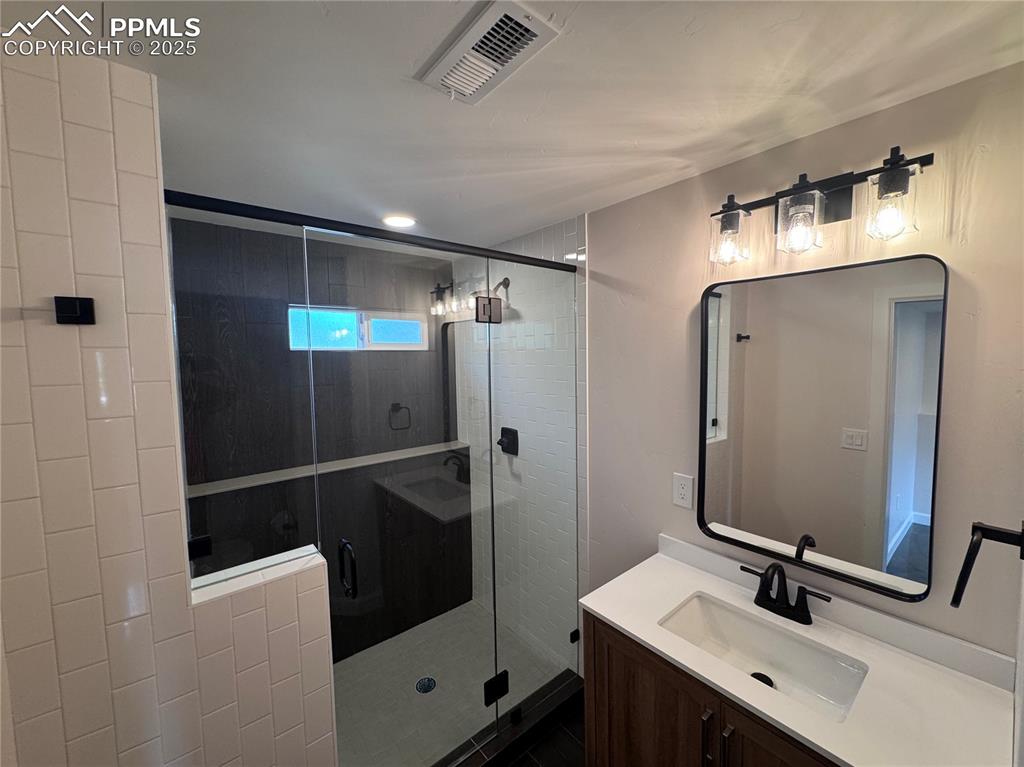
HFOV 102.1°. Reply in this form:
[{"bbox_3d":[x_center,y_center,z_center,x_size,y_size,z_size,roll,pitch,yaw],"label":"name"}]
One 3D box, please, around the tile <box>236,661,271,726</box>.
[{"bbox_3d":[-0.691,0.832,1.111,0.075,0.152,0.009,-4,5,-39],"label":"tile"}]

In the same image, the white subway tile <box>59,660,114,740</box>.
[{"bbox_3d":[-0.931,0.696,0.909,0.075,0.152,0.009,-4,5,-39],"label":"white subway tile"}]

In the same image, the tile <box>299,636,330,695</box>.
[{"bbox_3d":[-0.572,0.824,1.206,0.075,0.152,0.009,-4,5,-39],"label":"tile"}]

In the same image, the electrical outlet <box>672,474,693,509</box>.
[{"bbox_3d":[0.665,0.416,1.608,0.008,0.122,0.080,-4,5,-39],"label":"electrical outlet"}]

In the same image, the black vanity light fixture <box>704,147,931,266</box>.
[{"bbox_3d":[0.843,-0.477,1.187,0.155,0.218,0.520,-4,5,-39],"label":"black vanity light fixture"}]

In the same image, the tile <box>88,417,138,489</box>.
[{"bbox_3d":[-0.881,0.154,0.920,0.075,0.152,0.009,-4,5,-39],"label":"tile"}]

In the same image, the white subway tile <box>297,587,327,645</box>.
[{"bbox_3d":[-0.577,0.668,1.196,0.074,0.151,0.010,-4,5,-39],"label":"white subway tile"}]

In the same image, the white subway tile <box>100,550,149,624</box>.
[{"bbox_3d":[-0.885,0.464,0.951,0.076,0.154,0.009,-4,5,-39],"label":"white subway tile"}]

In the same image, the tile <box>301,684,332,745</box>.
[{"bbox_3d":[-0.567,0.971,1.216,0.075,0.152,0.010,-4,5,-38],"label":"tile"}]

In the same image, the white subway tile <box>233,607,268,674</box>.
[{"bbox_3d":[-0.693,0.678,1.100,0.075,0.152,0.009,-4,5,-39],"label":"white subway tile"}]

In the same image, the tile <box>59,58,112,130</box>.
[{"bbox_3d":[-0.902,-0.618,0.877,0.076,0.148,0.009,-4,5,-39],"label":"tile"}]

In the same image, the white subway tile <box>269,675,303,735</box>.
[{"bbox_3d":[-0.630,0.905,1.164,0.075,0.152,0.009,-4,5,-39],"label":"white subway tile"}]

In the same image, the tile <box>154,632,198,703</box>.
[{"bbox_3d":[-0.812,0.687,1.005,0.075,0.152,0.009,-4,5,-39],"label":"tile"}]

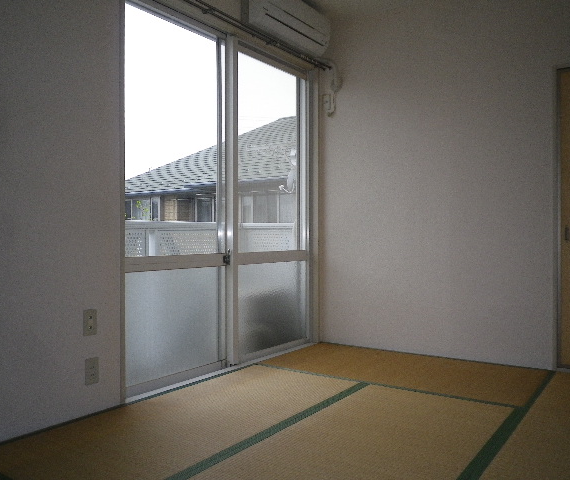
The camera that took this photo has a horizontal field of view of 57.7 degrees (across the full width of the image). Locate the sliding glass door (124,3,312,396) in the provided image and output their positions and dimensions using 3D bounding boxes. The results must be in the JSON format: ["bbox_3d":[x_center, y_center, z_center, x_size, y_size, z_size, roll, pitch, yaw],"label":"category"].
[{"bbox_3d":[-0.316,-0.233,3.378,0.100,2.090,1.780,0,0,36],"label":"sliding glass door"}]

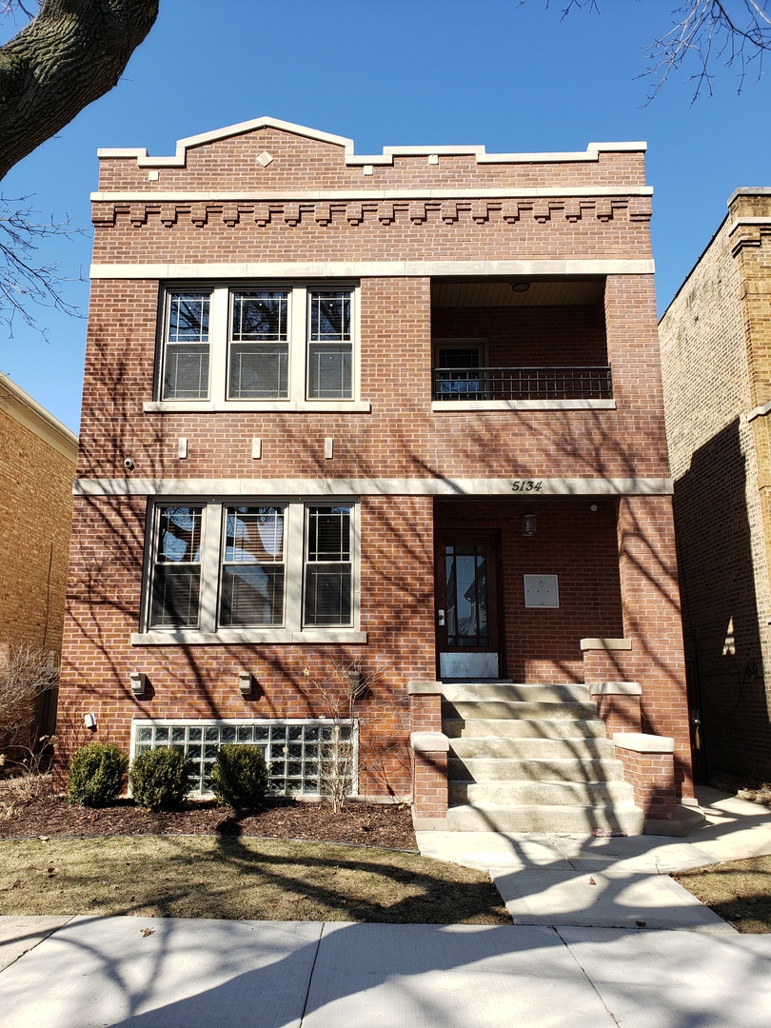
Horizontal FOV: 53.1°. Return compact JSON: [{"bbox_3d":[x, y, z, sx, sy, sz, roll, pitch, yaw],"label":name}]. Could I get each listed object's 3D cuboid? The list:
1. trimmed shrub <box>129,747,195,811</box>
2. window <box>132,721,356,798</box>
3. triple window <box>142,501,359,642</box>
[{"bbox_3d":[-2.477,2.931,8.567,0.710,0.690,0.710,0,-10,1],"label":"trimmed shrub"},{"bbox_3d":[-1.690,2.917,9.263,2.710,0.890,0.110,0,-11,1],"label":"window"},{"bbox_3d":[-1.677,0.664,9.729,2.740,1.740,0.180,0,-11,1],"label":"triple window"}]

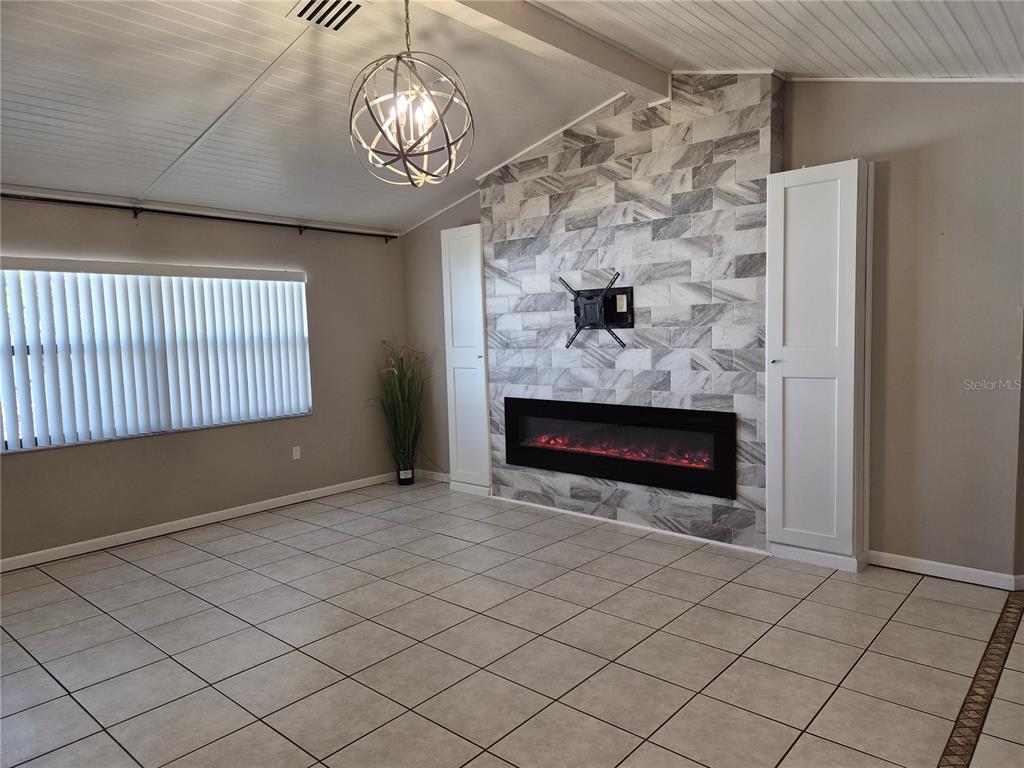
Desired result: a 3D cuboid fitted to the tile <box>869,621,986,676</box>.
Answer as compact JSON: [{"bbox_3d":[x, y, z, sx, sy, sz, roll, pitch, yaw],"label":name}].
[{"bbox_3d":[1.896,1.207,3.104,0.406,0.010,0.406,3,6,41],"label":"tile"}]

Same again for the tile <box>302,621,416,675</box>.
[{"bbox_3d":[-0.718,1.236,3.206,0.402,0.010,0.402,2,6,41],"label":"tile"}]

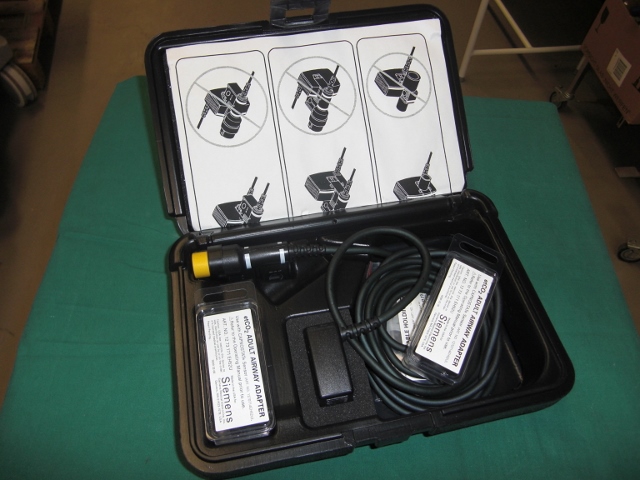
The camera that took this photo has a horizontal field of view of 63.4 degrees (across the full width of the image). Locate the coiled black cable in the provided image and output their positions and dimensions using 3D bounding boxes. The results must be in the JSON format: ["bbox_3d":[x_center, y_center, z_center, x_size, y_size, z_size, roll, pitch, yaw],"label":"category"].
[{"bbox_3d":[0.073,0.052,0.391,0.129,0.030,0.146,-8,56,-10],"label":"coiled black cable"}]

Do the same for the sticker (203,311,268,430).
[{"bbox_3d":[-0.054,0.081,0.333,0.032,0.001,0.077,-8,56,-11],"label":"sticker"}]

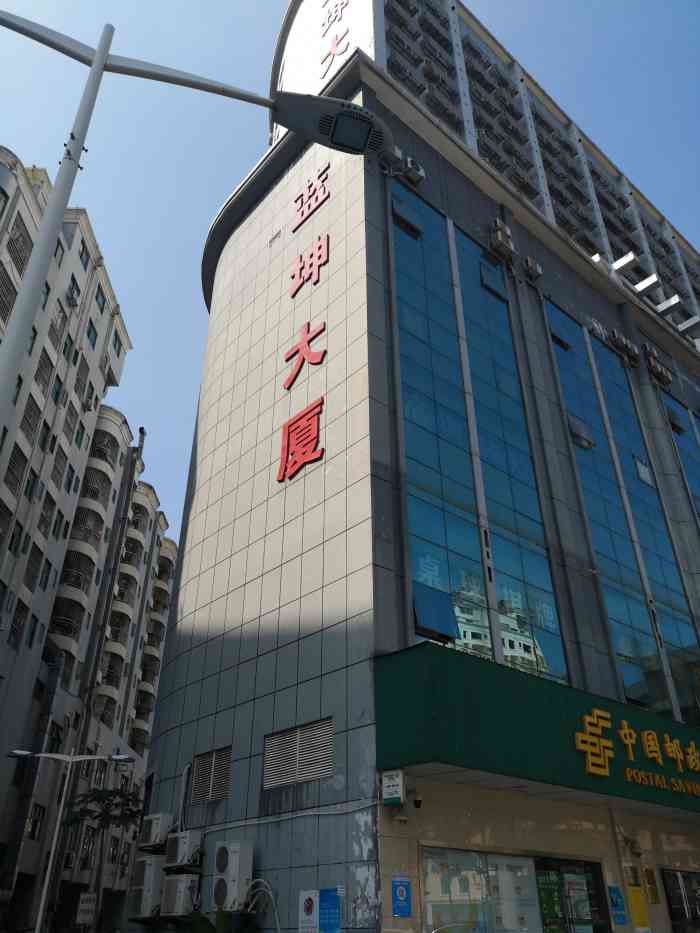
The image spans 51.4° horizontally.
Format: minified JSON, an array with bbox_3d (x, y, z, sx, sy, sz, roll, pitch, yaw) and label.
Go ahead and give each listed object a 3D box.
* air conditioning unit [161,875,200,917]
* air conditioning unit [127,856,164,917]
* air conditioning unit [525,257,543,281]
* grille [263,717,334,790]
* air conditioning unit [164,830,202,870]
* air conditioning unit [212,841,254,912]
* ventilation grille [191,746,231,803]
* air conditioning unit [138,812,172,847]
[{"bbox_3d":[-3.690,9.373,15.884,0.340,0.720,0.940,25,-40,-34],"label":"air conditioning unit"},{"bbox_3d":[-4.780,9.855,17.063,0.330,1.210,0.940,25,-40,-34],"label":"air conditioning unit"},{"bbox_3d":[7.121,-7.657,28.145,0.780,0.560,0.290,25,-40,-34],"label":"air conditioning unit"},{"bbox_3d":[-1.095,5.943,15.033,0.100,1.100,2.359,25,-40,-34],"label":"grille"},{"bbox_3d":[-3.729,8.654,16.402,0.330,0.690,0.920,25,-40,-34],"label":"air conditioning unit"},{"bbox_3d":[-2.361,8.313,14.758,0.340,1.200,0.940,25,-40,-34],"label":"air conditioning unit"},{"bbox_3d":[-3.255,7.261,17.120,0.100,1.079,1.692,25,-40,-34],"label":"ventilation grille"},{"bbox_3d":[-4.719,8.811,17.651,0.320,0.620,0.870,25,-40,-34],"label":"air conditioning unit"}]

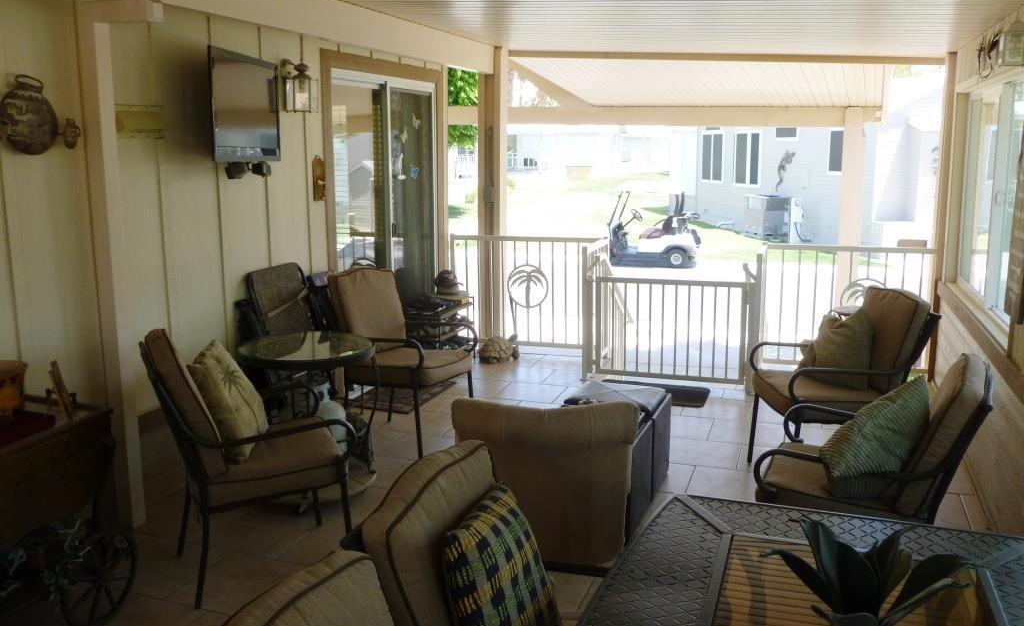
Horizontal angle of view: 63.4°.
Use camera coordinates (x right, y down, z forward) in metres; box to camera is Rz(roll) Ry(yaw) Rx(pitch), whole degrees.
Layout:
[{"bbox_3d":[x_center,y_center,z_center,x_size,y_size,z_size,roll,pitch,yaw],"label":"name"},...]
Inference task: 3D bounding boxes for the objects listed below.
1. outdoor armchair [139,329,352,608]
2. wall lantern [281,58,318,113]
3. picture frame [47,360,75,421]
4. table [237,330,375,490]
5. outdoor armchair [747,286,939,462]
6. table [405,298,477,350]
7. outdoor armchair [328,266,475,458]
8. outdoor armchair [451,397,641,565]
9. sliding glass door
[{"bbox_3d":[-0.997,0.498,3.126,0.729,0.992,0.605,-5,12,-26],"label":"outdoor armchair"},{"bbox_3d":[-1.180,-1.272,4.683,0.209,0.305,0.186,4,11,21],"label":"wall lantern"},{"bbox_3d":[-1.534,0.263,2.814,0.046,0.198,0.155,-17,16,-21],"label":"picture frame"},{"bbox_3d":[-0.955,0.477,3.842,0.659,0.682,0.659,0,10,0],"label":"table"},{"bbox_3d":[1.548,0.366,3.948,0.705,0.953,0.605,0,10,-1],"label":"outdoor armchair"},{"bbox_3d":[-0.557,0.158,6.382,0.333,0.488,0.620,4,11,21],"label":"table"},{"bbox_3d":[-0.633,0.223,4.648,0.729,0.984,0.605,5,12,26],"label":"outdoor armchair"},{"bbox_3d":[0.175,0.618,3.266,0.628,0.705,0.620,2,11,10],"label":"outdoor armchair"},{"bbox_3d":[-0.863,-0.613,5.964,0.101,2.077,1.488,4,11,21],"label":"sliding glass door"}]

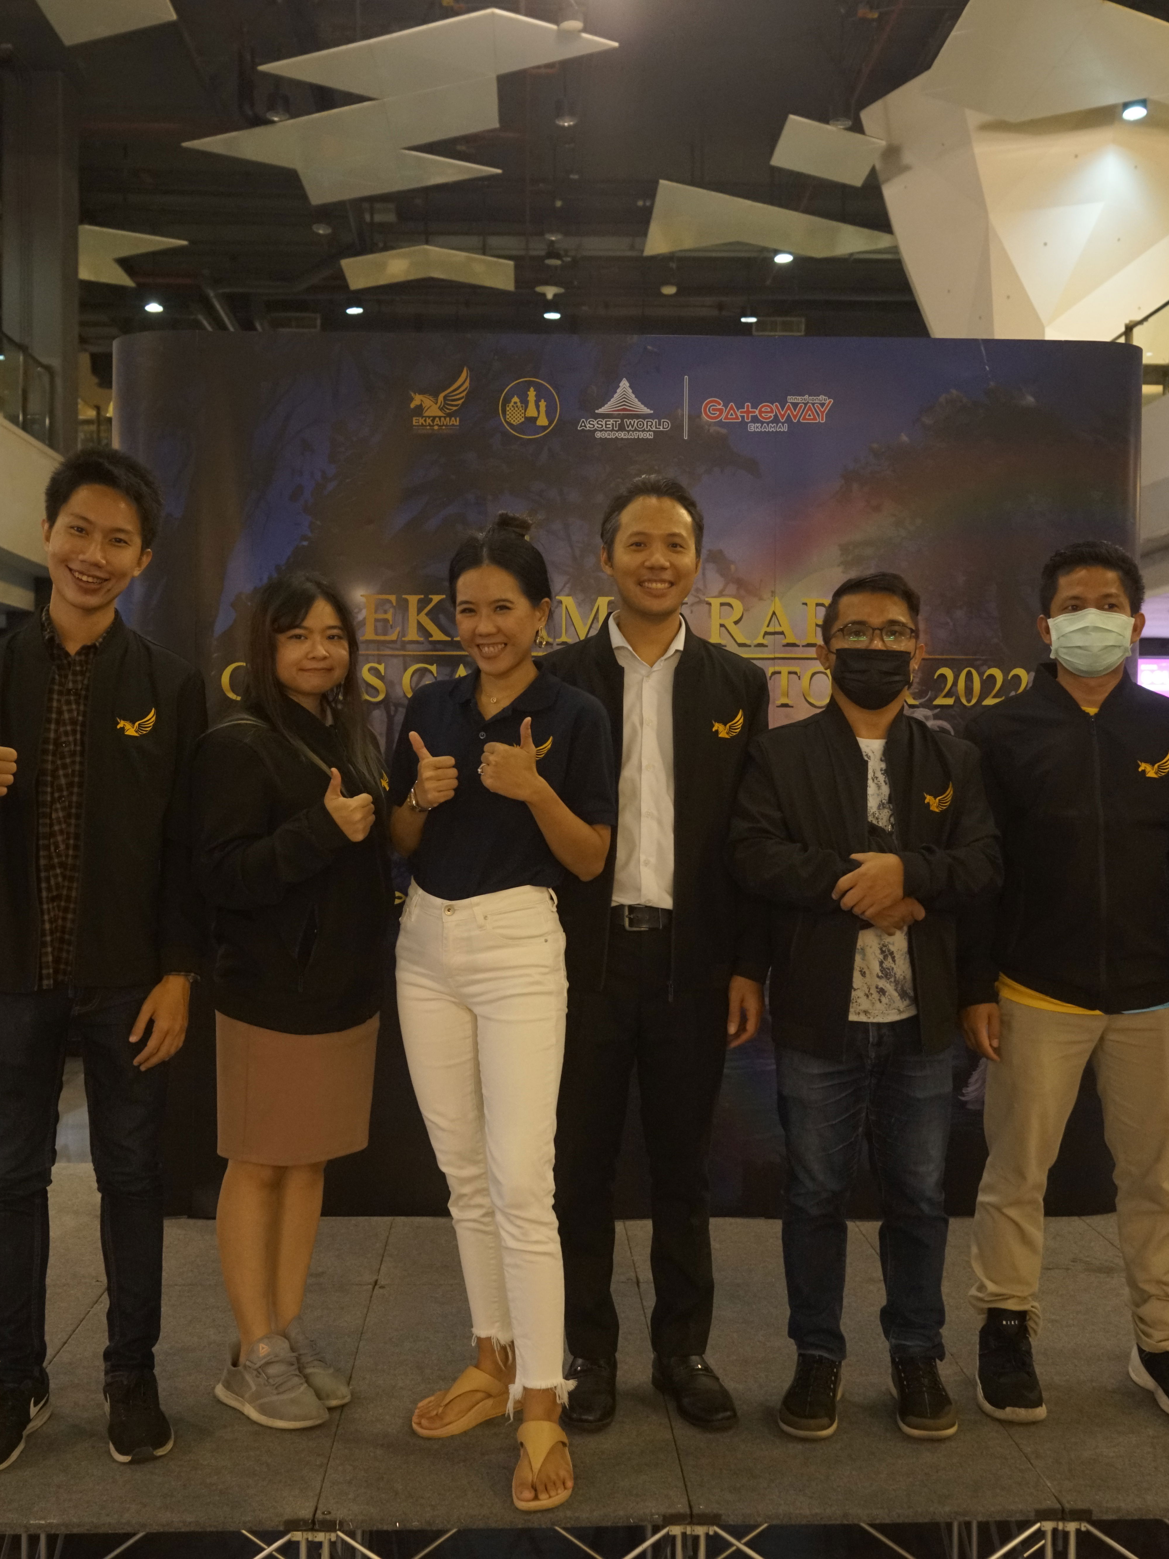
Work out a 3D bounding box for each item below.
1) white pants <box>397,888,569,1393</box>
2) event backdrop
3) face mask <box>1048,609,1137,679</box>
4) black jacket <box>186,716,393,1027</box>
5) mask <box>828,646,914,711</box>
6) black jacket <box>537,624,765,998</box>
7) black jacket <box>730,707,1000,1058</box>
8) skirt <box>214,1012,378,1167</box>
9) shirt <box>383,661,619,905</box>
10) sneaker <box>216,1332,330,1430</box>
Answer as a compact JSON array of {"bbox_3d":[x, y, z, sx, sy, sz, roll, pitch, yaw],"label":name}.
[{"bbox_3d":[-0.177,0.622,2.849,0.310,0.870,0.310,0,1,18],"label":"white pants"},{"bbox_3d":[0.120,-0.007,4.290,2.660,2.260,0.300,0,1,-3],"label":"event backdrop"},{"bbox_3d":[0.936,-0.253,2.997,0.153,0.130,0.100,0,1,15],"label":"face mask"},{"bbox_3d":[-0.531,0.163,2.973,0.380,0.580,0.320,0,1,-32],"label":"black jacket"},{"bbox_3d":[0.520,-0.183,2.926,0.148,0.115,0.085,0,1,4],"label":"mask"},{"bbox_3d":[0.123,0.056,2.993,0.460,0.670,0.270,0,1,1],"label":"black jacket"},{"bbox_3d":[0.511,0.192,2.962,0.480,0.630,0.290,0,1,-1],"label":"black jacket"},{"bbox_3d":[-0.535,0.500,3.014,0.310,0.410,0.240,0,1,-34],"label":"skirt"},{"bbox_3d":[-0.142,0.015,2.833,0.400,0.450,0.260,1,1,14],"label":"shirt"},{"bbox_3d":[-0.565,1.079,2.945,0.255,0.125,0.100,1,1,43],"label":"sneaker"}]

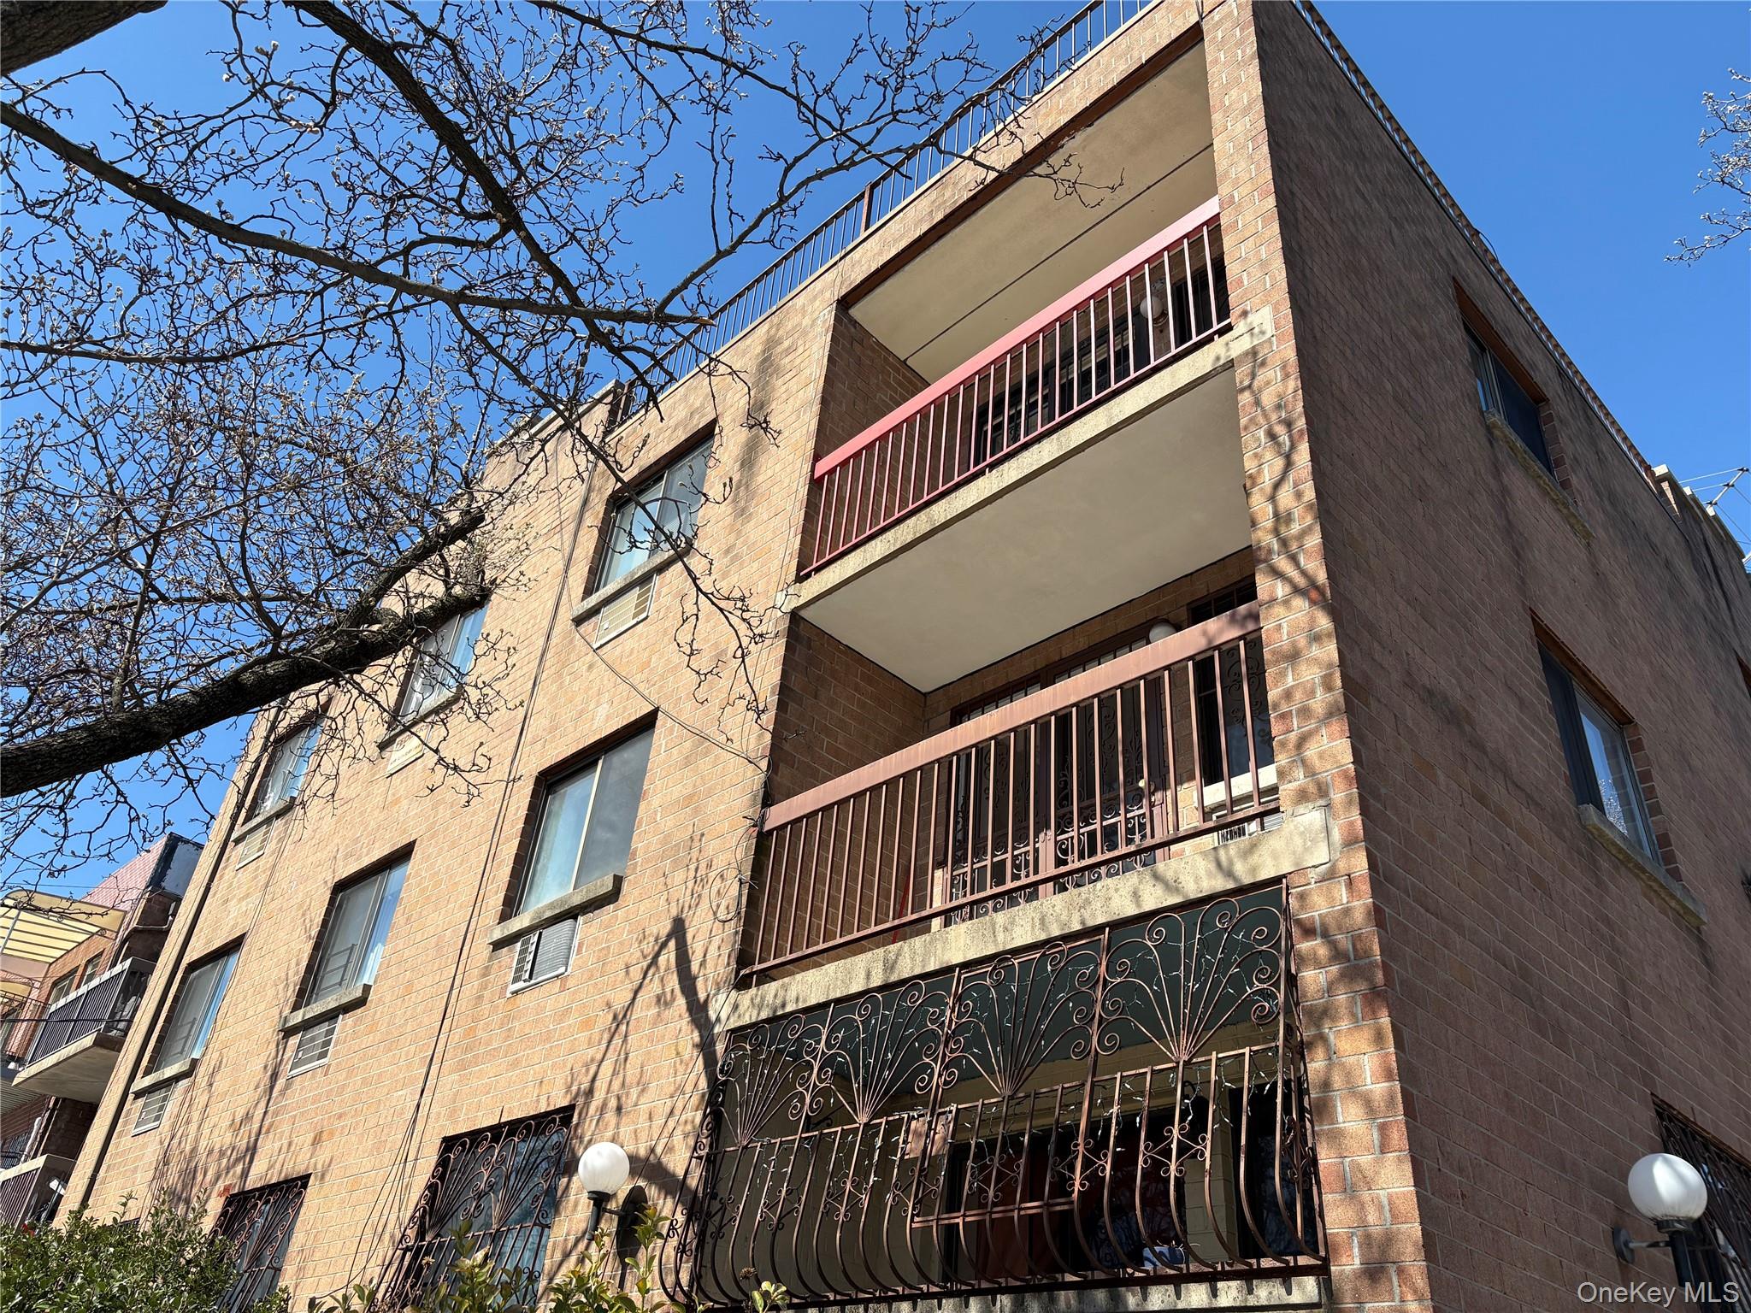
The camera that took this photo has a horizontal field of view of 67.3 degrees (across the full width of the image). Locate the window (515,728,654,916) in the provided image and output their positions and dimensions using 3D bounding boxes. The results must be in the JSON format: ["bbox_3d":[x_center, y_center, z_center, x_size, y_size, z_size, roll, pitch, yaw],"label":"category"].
[{"bbox_3d":[-1.924,1.147,8.833,0.121,1.218,1.450,32,-42,-33],"label":"window"}]

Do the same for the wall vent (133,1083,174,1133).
[{"bbox_3d":[-6.813,4.270,12.437,0.081,0.403,0.715,32,-42,-33],"label":"wall vent"}]

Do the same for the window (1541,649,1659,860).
[{"bbox_3d":[3.905,0.597,7.155,1.450,1.218,0.121,32,-42,-33],"label":"window"}]

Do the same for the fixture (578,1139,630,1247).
[{"bbox_3d":[-1.304,2.601,6.379,0.318,0.445,0.245,32,-42,-33],"label":"fixture"}]

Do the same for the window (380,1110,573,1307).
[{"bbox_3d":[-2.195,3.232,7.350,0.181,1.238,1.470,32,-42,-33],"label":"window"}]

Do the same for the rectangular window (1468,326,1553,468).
[{"bbox_3d":[4.147,-1.590,8.663,1.450,1.218,0.121,32,-42,-33],"label":"rectangular window"}]

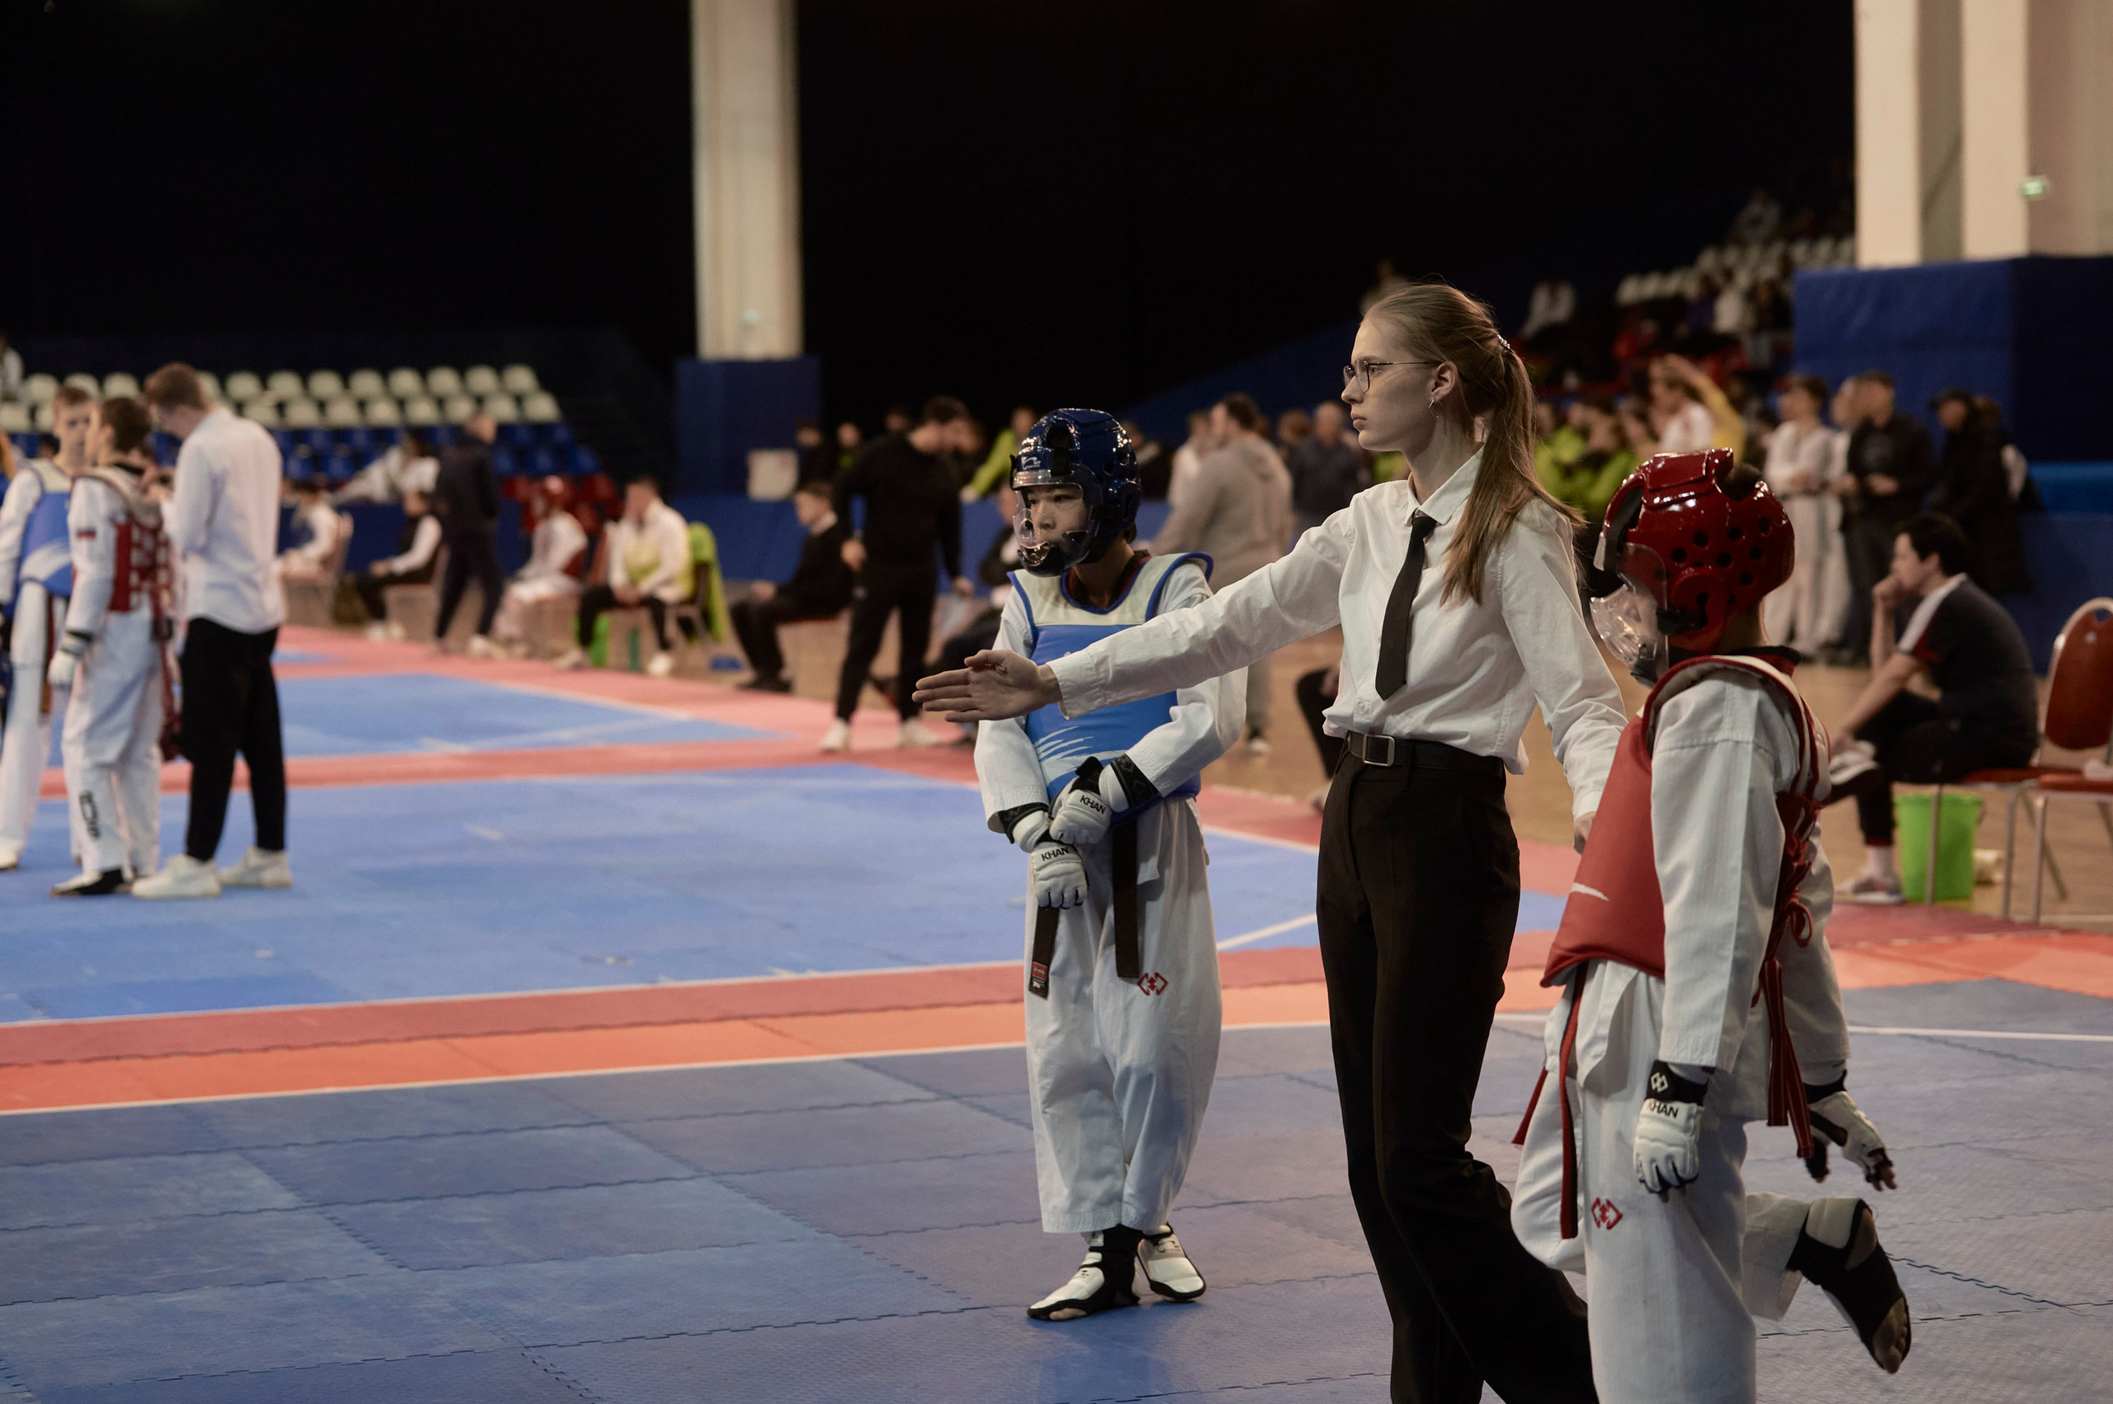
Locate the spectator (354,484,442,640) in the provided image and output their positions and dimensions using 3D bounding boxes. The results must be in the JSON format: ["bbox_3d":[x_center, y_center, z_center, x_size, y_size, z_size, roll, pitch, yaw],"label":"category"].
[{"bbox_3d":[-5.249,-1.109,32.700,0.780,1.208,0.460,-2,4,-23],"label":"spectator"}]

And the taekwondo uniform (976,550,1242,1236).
[{"bbox_3d":[0.088,0.322,6.950,0.460,1.161,0.340,1,4,14],"label":"taekwondo uniform"}]

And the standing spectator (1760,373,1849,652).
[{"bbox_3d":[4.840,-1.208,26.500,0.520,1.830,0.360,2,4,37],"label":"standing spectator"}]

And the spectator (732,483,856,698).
[{"bbox_3d":[-1.611,-0.721,25.300,0.880,1.310,0.520,-2,4,-23],"label":"spectator"}]

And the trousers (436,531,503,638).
[{"bbox_3d":[-4.457,-0.882,31.200,0.460,0.920,0.420,-3,4,-30],"label":"trousers"}]

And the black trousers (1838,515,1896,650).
[{"bbox_3d":[5.256,-0.765,26.400,0.440,0.900,0.320,1,4,23],"label":"black trousers"}]

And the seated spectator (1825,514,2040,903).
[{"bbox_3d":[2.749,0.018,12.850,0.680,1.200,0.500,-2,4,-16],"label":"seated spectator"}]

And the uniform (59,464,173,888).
[{"bbox_3d":[-3.121,-0.099,13.650,0.340,1.376,0.440,2,4,31],"label":"uniform"}]

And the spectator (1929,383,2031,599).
[{"bbox_3d":[5.935,-1.143,26.400,0.500,1.750,0.550,-3,4,-25],"label":"spectator"}]

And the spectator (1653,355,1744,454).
[{"bbox_3d":[4.426,-1.719,28.500,0.600,1.400,0.550,-3,4,-37],"label":"spectator"}]

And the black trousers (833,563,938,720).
[{"bbox_3d":[-0.848,-0.300,20.200,0.480,0.787,0.300,-1,4,-20],"label":"black trousers"}]

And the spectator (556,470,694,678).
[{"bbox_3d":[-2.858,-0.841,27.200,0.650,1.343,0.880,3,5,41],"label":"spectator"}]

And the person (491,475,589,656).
[{"bbox_3d":[-3.792,-1.018,30.200,0.800,1.297,0.500,-2,4,-28],"label":"person"}]

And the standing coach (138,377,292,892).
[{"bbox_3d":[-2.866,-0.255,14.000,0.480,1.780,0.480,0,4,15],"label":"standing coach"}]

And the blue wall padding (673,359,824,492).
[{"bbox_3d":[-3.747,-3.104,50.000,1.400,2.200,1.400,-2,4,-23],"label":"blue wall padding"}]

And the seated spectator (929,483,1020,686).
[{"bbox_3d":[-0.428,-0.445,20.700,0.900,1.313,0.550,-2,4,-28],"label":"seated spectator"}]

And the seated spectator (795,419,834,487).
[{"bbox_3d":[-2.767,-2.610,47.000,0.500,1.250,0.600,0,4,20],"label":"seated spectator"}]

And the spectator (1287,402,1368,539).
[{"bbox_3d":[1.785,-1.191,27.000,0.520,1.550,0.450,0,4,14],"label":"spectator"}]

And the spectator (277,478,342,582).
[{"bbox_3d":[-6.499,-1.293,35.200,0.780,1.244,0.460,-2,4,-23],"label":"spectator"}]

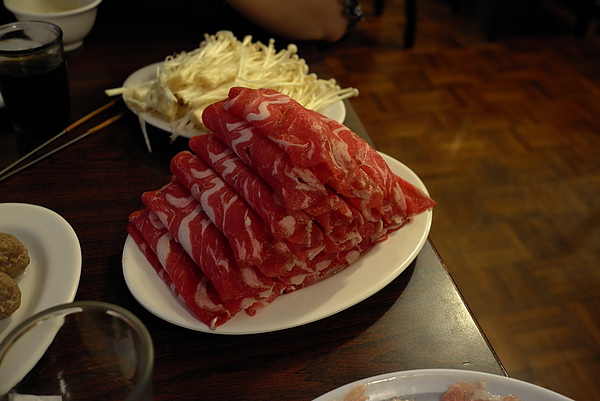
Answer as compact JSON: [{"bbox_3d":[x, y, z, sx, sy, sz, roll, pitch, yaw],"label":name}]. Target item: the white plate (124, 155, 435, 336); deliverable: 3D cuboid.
[{"bbox_3d":[-0.010,0.026,0.492,0.278,0.027,0.200,-25,50,-30],"label":"white plate"}]

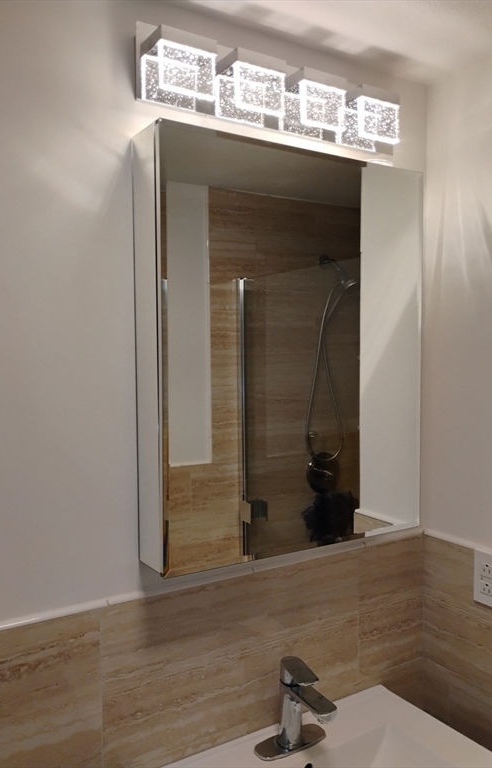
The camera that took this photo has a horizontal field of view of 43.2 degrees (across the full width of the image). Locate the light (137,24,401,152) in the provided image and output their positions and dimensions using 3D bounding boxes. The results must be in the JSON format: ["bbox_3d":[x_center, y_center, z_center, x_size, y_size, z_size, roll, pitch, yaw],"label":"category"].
[{"bbox_3d":[0.081,-0.574,1.228,0.608,0.136,0.090,-2,3,-31],"label":"light"}]

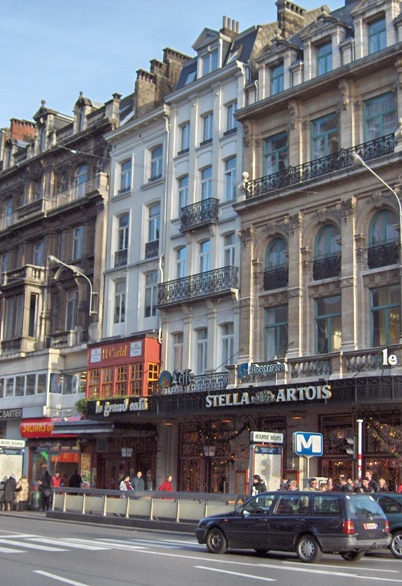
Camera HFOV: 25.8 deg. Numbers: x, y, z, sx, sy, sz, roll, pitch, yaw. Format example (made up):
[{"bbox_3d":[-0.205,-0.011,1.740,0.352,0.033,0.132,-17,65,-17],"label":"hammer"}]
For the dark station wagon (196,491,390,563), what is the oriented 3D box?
[{"bbox_3d":[1.900,5.104,19.393,4.340,1.440,1.710,-10,-16,42],"label":"dark station wagon"}]

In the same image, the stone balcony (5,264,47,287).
[{"bbox_3d":[-10.924,-0.840,54.019,1.220,1.130,2.950,11,-15,-39],"label":"stone balcony"}]

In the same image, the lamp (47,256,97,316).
[{"bbox_3d":[-6.873,-0.338,46.595,3.200,2.800,0.350,12,-16,-40],"label":"lamp"}]

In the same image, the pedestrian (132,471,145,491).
[{"bbox_3d":[-2.441,7.821,34.127,0.520,1.730,0.330,0,-11,5],"label":"pedestrian"}]

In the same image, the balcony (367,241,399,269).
[{"bbox_3d":[6.934,-1.468,33.262,0.250,0.870,1.530,12,-16,-40],"label":"balcony"}]

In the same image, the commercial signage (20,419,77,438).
[{"bbox_3d":[-8.310,7.492,48.408,0.500,0.970,5.600,11,-15,-39],"label":"commercial signage"}]

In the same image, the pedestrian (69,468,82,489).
[{"bbox_3d":[-5.950,9.210,41.462,0.540,1.760,0.380,-3,-13,20],"label":"pedestrian"}]

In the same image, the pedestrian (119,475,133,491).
[{"bbox_3d":[-3.113,8.320,36.043,0.400,1.660,0.520,-7,-15,34],"label":"pedestrian"}]

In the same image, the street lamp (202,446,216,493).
[{"bbox_3d":[0.322,7.574,35.197,0.470,2.960,0.470,12,-16,-40],"label":"street lamp"}]

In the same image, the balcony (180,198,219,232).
[{"bbox_3d":[-0.054,-3.556,40.628,0.500,1.173,2.230,11,-15,-39],"label":"balcony"}]

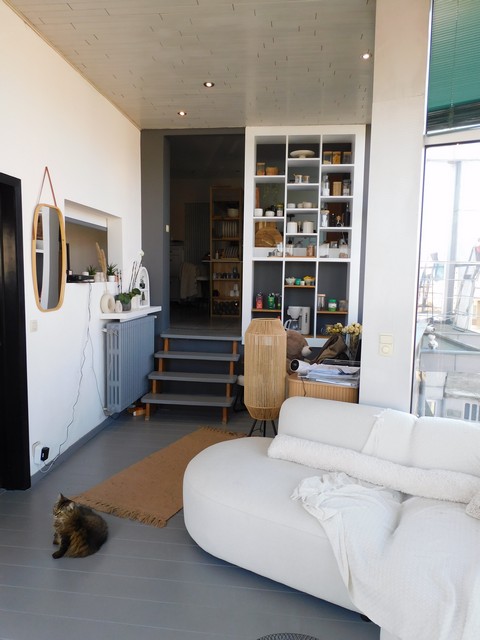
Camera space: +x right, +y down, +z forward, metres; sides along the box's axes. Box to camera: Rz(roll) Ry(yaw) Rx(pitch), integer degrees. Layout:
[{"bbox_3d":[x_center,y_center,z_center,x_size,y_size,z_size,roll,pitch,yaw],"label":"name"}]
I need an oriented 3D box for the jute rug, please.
[{"bbox_3d":[-0.423,1.152,3.530,0.714,0.015,1.622,4,7,28],"label":"jute rug"}]

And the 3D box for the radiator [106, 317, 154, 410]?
[{"bbox_3d":[-1.140,0.414,4.756,0.129,0.866,1.079,2,6,7],"label":"radiator"}]

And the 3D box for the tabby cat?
[{"bbox_3d":[-0.876,1.093,2.447,0.310,0.328,0.200,-1,6,-18],"label":"tabby cat"}]

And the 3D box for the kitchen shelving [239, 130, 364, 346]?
[{"bbox_3d":[0.720,-0.941,5.219,1.319,2.473,0.334,2,6,7],"label":"kitchen shelving"}]

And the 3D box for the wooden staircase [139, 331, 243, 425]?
[{"bbox_3d":[-0.489,0.608,4.875,0.927,0.812,0.942,2,6,7],"label":"wooden staircase"}]

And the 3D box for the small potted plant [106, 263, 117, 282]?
[{"bbox_3d":[-1.318,-0.481,4.525,0.095,0.195,0.095,2,6,7],"label":"small potted plant"}]

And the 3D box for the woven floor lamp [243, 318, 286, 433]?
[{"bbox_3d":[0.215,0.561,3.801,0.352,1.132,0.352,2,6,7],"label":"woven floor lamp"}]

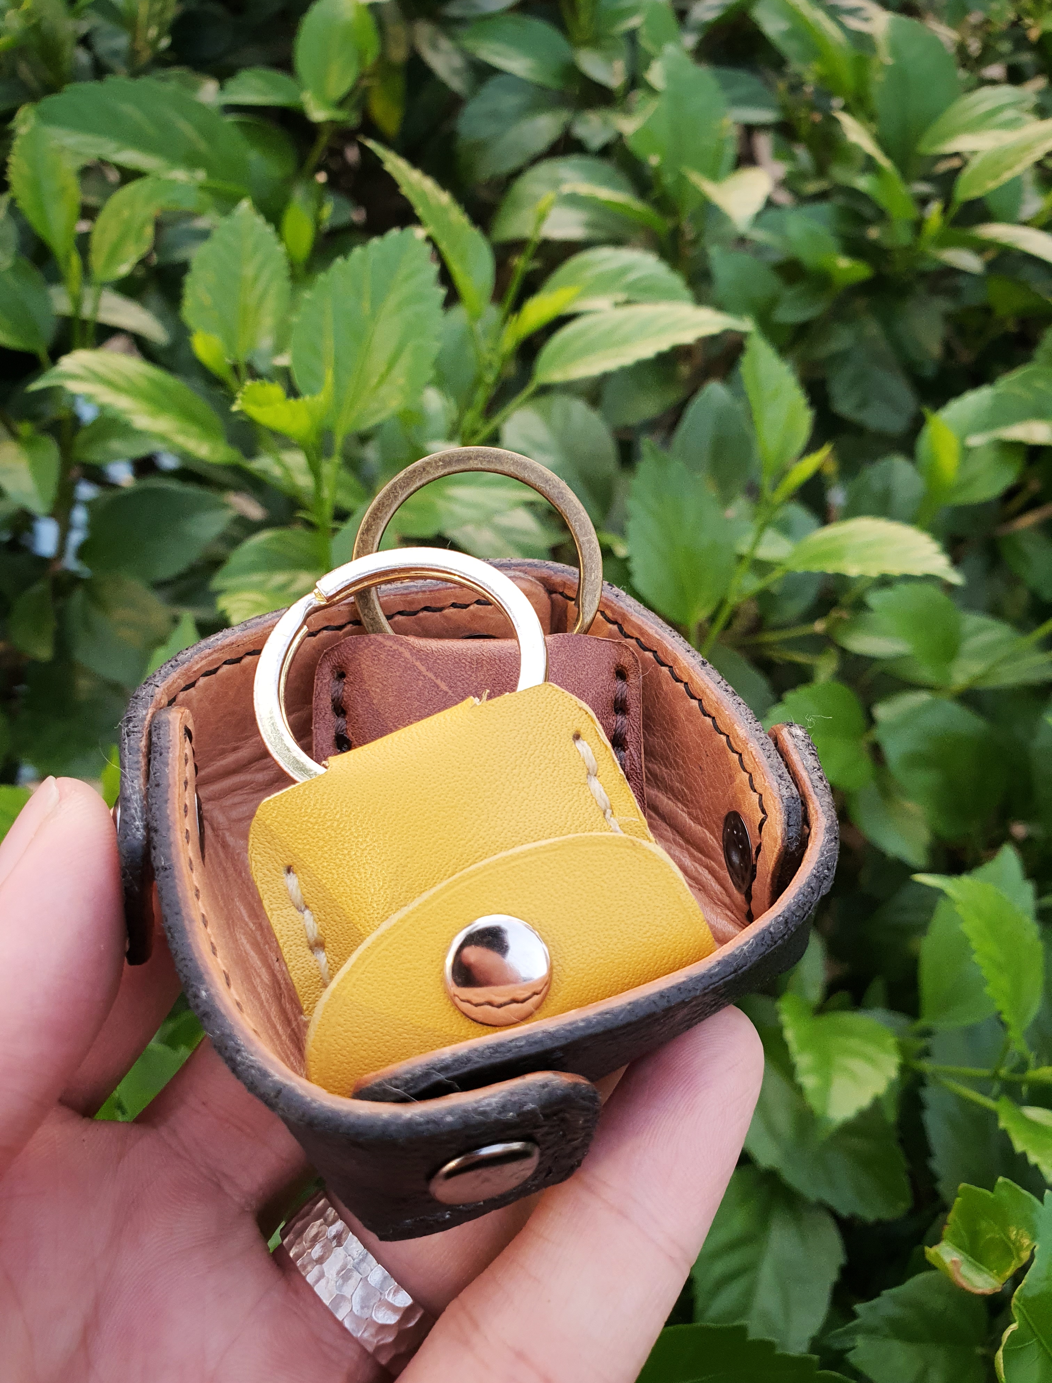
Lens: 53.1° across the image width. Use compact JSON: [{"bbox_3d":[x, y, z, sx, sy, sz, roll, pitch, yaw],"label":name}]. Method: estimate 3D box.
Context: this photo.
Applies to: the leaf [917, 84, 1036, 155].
[{"bbox_3d":[0.206,-0.261,0.480,0.053,0.013,0.031,-19,35,-6],"label":"leaf"}]

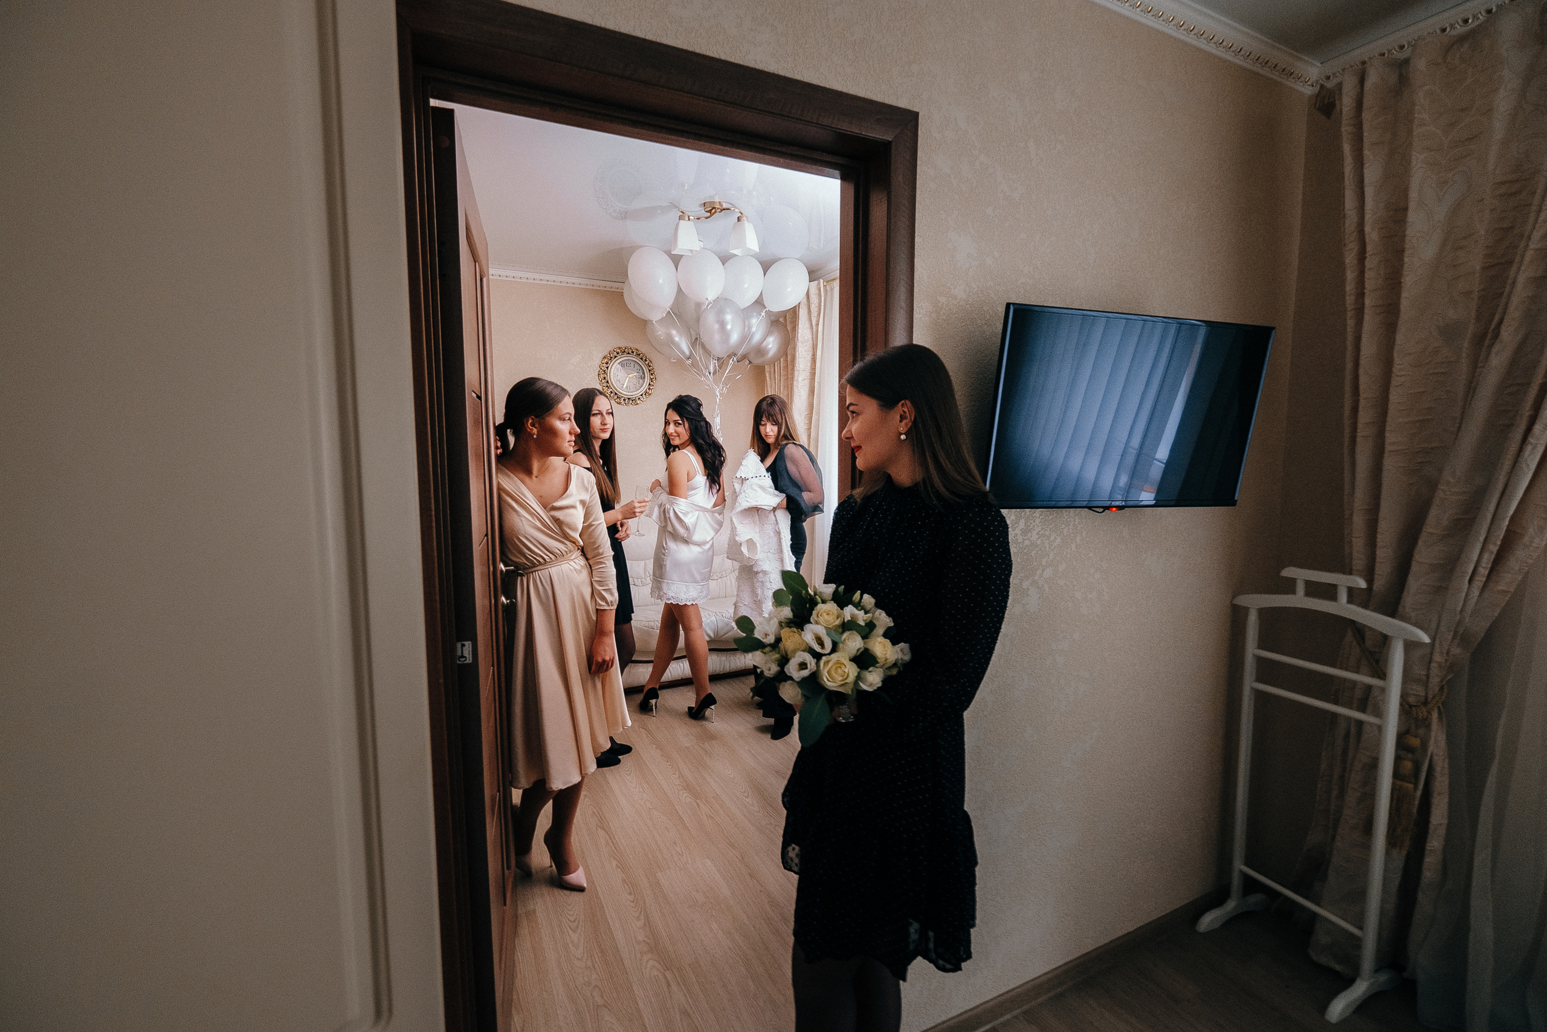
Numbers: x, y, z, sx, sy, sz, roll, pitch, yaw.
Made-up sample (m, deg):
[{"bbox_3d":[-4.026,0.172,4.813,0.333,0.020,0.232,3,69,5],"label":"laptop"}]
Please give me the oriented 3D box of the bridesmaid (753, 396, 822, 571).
[{"bbox_3d":[0.076,0.252,3.291,0.400,1.720,0.440,-5,8,-41],"label":"bridesmaid"}]

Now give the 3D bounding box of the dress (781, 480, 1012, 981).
[{"bbox_3d":[0.216,0.356,1.108,0.330,0.850,0.420,-4,7,-30],"label":"dress"}]

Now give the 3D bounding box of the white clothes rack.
[{"bbox_3d":[1.482,0.704,1.771,0.345,1.095,0.440,-3,6,-26],"label":"white clothes rack"}]

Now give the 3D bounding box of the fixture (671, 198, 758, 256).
[{"bbox_3d":[-0.269,-1.304,2.930,0.400,0.250,0.380,1,6,11],"label":"fixture"}]

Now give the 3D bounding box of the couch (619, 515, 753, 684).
[{"bbox_3d":[-0.867,0.527,4.242,1.950,0.970,0.860,-3,7,-25],"label":"couch"}]

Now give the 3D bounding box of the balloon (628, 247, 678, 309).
[{"bbox_3d":[-0.660,-1.299,3.520,0.275,0.330,0.275,-13,6,-24],"label":"balloon"}]

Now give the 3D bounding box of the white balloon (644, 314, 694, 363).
[{"bbox_3d":[-0.592,-1.002,3.650,0.260,0.310,0.260,-37,0,0],"label":"white balloon"}]

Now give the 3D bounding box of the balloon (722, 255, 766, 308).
[{"bbox_3d":[-0.182,-1.330,3.660,0.265,0.305,0.265,0,6,0],"label":"balloon"}]

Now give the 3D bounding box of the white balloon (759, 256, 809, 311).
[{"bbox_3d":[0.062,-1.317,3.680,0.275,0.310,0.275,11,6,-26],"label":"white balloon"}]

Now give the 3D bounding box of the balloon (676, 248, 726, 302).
[{"bbox_3d":[-0.396,-1.312,3.520,0.270,0.300,0.270,0,6,0],"label":"balloon"}]

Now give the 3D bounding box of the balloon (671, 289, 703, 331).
[{"bbox_3d":[-0.502,-1.230,3.850,0.260,0.310,0.260,-14,-6,0],"label":"balloon"}]

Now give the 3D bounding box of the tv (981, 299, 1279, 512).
[{"bbox_3d":[0.810,-0.235,1.493,0.735,0.430,0.055,-1,13,-16],"label":"tv"}]

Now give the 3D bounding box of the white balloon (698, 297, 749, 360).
[{"bbox_3d":[-0.276,-1.023,3.500,0.268,0.325,0.268,5,3,0],"label":"white balloon"}]

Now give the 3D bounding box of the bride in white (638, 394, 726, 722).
[{"bbox_3d":[-0.504,0.227,3.446,0.450,1.735,0.410,4,7,38],"label":"bride in white"}]

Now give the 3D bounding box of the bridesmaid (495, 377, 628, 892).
[{"bbox_3d":[-0.749,0.402,2.074,0.480,1.660,0.400,-5,8,-42],"label":"bridesmaid"}]

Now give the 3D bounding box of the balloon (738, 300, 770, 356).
[{"bbox_3d":[-0.135,-1.075,3.700,0.255,0.300,0.255,11,6,-26],"label":"balloon"}]

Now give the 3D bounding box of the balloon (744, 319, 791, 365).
[{"bbox_3d":[-0.035,-1.007,3.720,0.255,0.300,0.255,37,0,0],"label":"balloon"}]

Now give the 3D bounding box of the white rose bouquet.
[{"bbox_3d":[0.079,0.221,1.020,0.265,0.265,0.245,0,6,0],"label":"white rose bouquet"}]

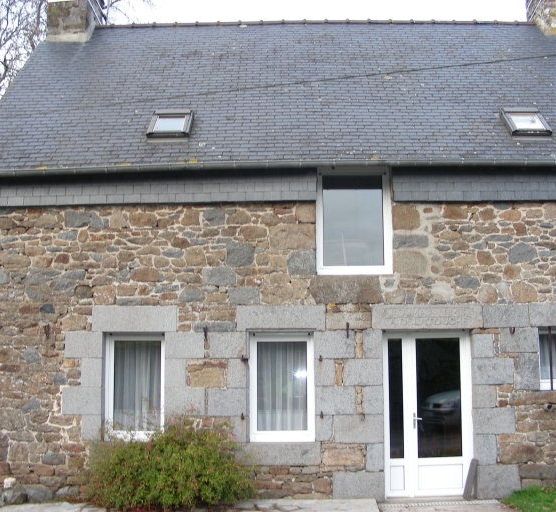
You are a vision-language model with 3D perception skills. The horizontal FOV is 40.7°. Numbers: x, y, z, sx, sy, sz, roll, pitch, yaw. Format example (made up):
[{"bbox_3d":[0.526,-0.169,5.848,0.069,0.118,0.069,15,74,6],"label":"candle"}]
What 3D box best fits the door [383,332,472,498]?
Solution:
[{"bbox_3d":[1.999,2.095,9.962,1.153,2.150,0.100,-1,-9,2],"label":"door"}]

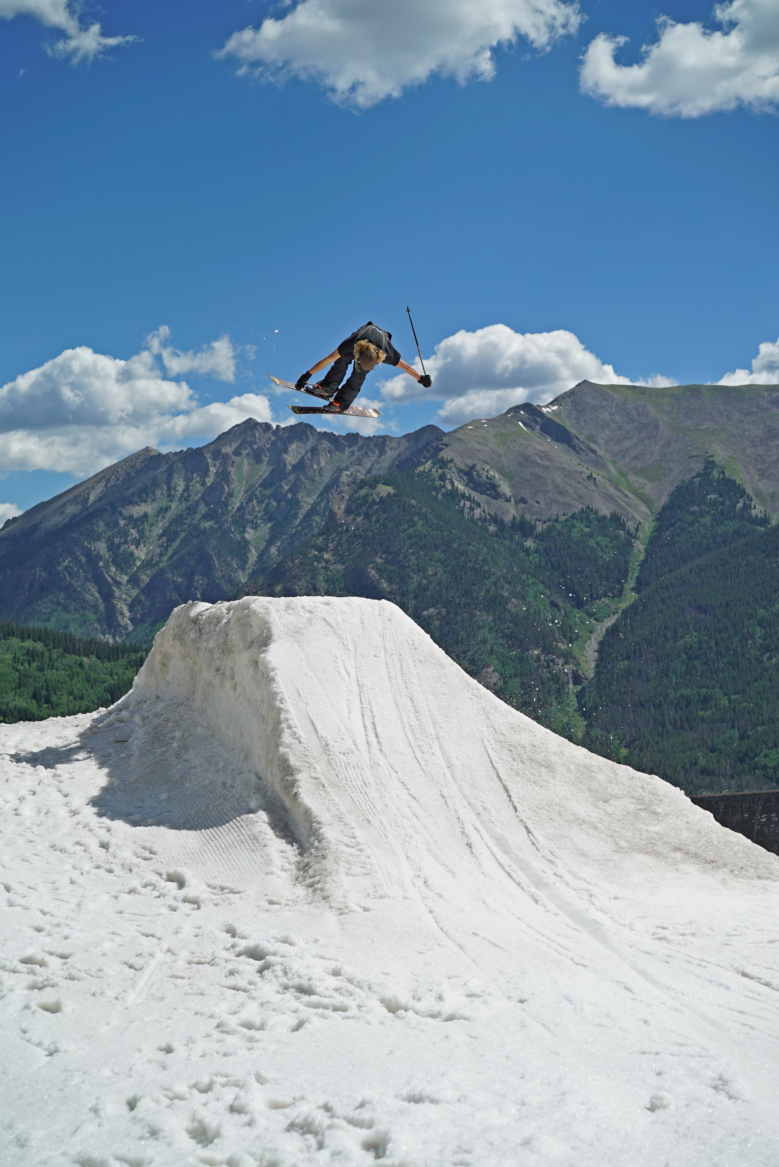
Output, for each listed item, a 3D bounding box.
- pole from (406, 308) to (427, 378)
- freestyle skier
[{"bbox_3d":[0.288,-2.428,18.200,0.060,0.900,0.060,-14,0,0],"label":"pole"},{"bbox_3d":[-0.265,-2.204,18.200,1.400,0.950,0.880,-1,-3,18],"label":"freestyle skier"}]

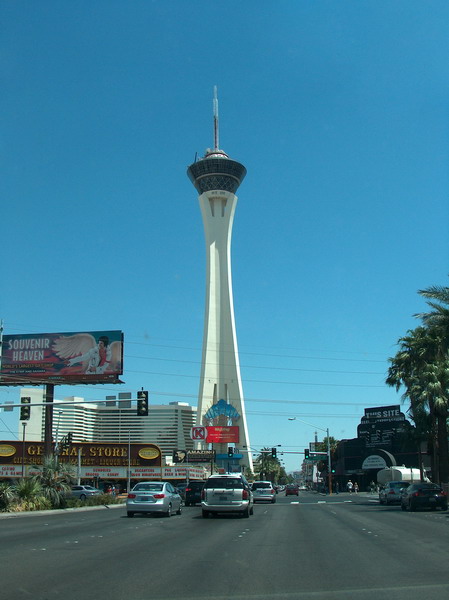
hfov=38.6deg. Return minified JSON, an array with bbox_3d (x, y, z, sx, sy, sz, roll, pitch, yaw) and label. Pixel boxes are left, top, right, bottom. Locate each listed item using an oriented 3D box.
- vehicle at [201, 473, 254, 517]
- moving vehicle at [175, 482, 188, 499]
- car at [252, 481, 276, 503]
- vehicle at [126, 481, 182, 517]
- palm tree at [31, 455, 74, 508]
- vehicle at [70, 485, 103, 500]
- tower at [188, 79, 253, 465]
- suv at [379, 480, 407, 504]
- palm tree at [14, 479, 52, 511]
[{"bbox_3d":[0.265,8.728,28.564,2.000,1.770,5.000,-2,-16,5],"label":"vehicle"},{"bbox_3d":[-3.710,18.788,62.225,1.820,1.560,4.600,-2,-16,5],"label":"moving vehicle"},{"bbox_3d":[3.191,15.719,52.403,1.970,1.740,4.900,-2,-16,5],"label":"car"},{"bbox_3d":[-3.060,9.151,29.398,1.780,1.470,4.500,-2,-16,5],"label":"vehicle"},{"bbox_3d":[-9.043,9.598,33.689,2.310,2.870,2.300,-1,-16,0],"label":"palm tree"},{"bbox_3d":[-13.913,18.500,61.348,4.600,1.450,1.780,-8,-18,23],"label":"vehicle"},{"bbox_3d":[-5.037,-25.101,529.701,52.000,350.000,52.000,-1,-16,0],"label":"tower"},{"bbox_3d":[12.238,13.869,45.949,1.770,1.460,4.550,-2,-16,5],"label":"suv"},{"bbox_3d":[-9.610,9.779,32.074,1.800,1.630,1.800,-1,-16,0],"label":"palm tree"}]

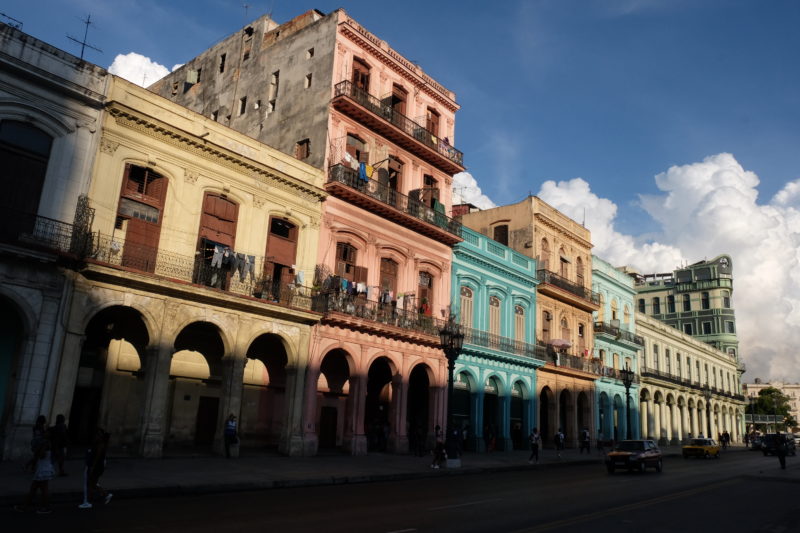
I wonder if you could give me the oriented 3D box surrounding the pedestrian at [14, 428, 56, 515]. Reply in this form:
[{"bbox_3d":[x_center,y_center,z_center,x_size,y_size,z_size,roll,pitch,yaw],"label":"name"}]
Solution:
[{"bbox_3d":[-6.631,3.618,11.439,0.620,1.650,0.520,16,-19,-42],"label":"pedestrian"}]

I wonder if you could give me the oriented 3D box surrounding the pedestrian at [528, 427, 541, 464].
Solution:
[{"bbox_3d":[6.929,9.256,32.055,0.500,1.740,0.520,-9,-18,39],"label":"pedestrian"}]

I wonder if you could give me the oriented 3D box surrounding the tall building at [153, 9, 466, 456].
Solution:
[{"bbox_3d":[-8.408,-1.323,42.074,23.300,25.300,11.400,-9,-18,39],"label":"tall building"}]

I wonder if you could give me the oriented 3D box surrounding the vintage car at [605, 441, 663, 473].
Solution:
[{"bbox_3d":[11.633,9.421,30.861,1.620,1.430,4.100,-8,-18,39],"label":"vintage car"}]

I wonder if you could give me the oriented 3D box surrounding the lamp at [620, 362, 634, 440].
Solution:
[{"bbox_3d":[16.310,10.093,44.461,1.050,6.450,1.050,-9,-18,39],"label":"lamp"}]

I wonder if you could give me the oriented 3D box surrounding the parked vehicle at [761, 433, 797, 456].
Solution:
[{"bbox_3d":[31.112,14.634,50.991,1.820,1.620,4.600,-8,-18,39],"label":"parked vehicle"}]

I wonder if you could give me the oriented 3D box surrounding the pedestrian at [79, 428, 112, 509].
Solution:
[{"bbox_3d":[-5.980,3.824,12.195,0.620,1.660,0.500,16,-19,-42],"label":"pedestrian"}]

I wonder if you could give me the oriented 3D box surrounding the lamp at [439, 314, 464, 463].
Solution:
[{"bbox_3d":[2.354,5.320,27.057,1.050,6.450,1.050,3,-14,1],"label":"lamp"}]

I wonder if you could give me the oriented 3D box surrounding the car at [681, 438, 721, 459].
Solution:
[{"bbox_3d":[24.068,14.478,49.600,1.630,1.430,4.150,-9,-18,39],"label":"car"}]

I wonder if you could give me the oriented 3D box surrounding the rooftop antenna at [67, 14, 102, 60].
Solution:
[{"bbox_3d":[-12.259,-8.935,24.272,0.500,1.950,1.350,-9,-18,39],"label":"rooftop antenna"}]

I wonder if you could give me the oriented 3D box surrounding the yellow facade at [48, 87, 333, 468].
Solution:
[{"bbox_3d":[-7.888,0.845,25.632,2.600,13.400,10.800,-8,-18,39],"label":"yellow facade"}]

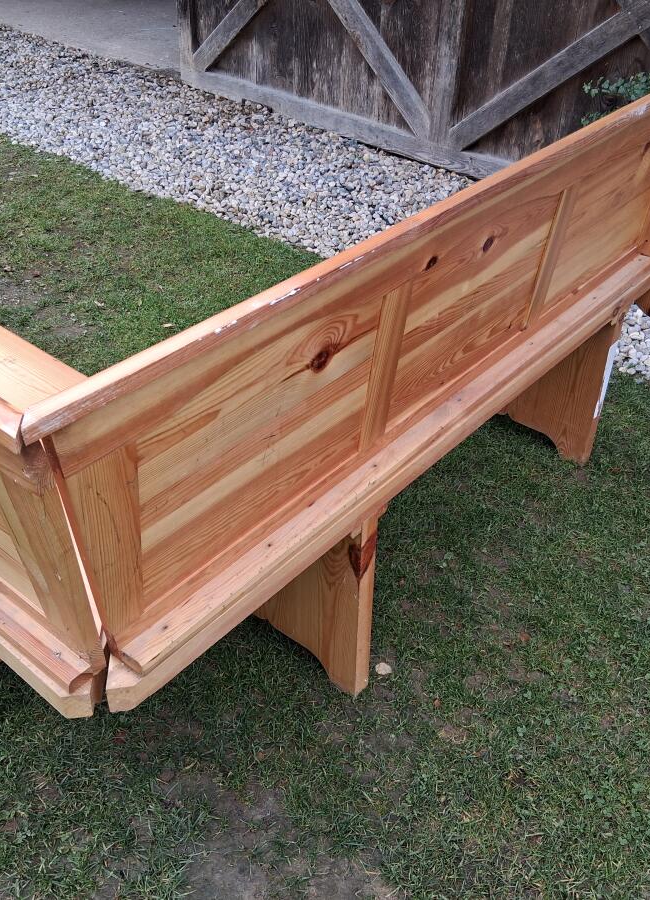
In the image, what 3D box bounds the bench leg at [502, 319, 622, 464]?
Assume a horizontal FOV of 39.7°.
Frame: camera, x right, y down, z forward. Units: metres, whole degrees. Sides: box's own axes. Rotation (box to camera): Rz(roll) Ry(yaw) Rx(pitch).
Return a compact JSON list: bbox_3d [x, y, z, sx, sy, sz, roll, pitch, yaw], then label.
[{"bbox_3d":[0.463,-0.224,2.099,0.418,0.426,0.042,29,46,30],"label":"bench leg"}]

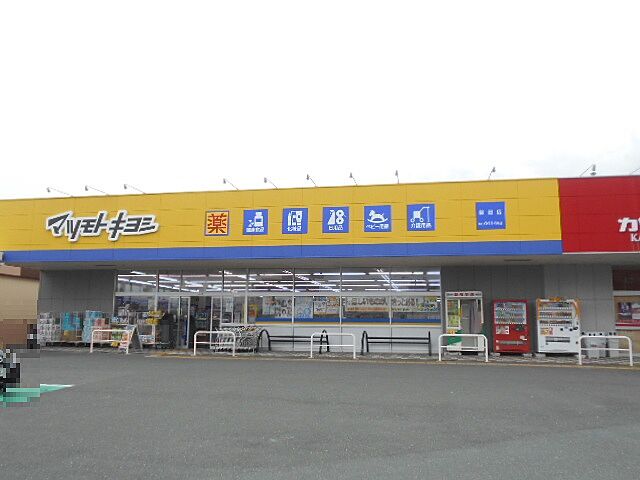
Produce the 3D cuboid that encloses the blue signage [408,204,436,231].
[{"bbox_3d":[3.256,-0.707,17.734,0.902,0.854,0.100,-1,-7,11],"label":"blue signage"}]

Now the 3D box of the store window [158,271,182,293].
[{"bbox_3d":[-6.114,1.692,22.610,1.006,0.936,0.080,-1,-7,11],"label":"store window"}]

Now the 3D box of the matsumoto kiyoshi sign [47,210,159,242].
[{"bbox_3d":[-7.897,-0.490,20.139,4.421,1.085,0.150,-1,-7,11],"label":"matsumoto kiyoshi sign"}]

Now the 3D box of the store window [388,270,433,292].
[{"bbox_3d":[3.493,1.527,20.781,1.719,0.916,0.080,-1,-7,11],"label":"store window"}]

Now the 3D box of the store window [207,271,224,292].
[{"bbox_3d":[-4.290,1.727,22.922,0.722,0.927,0.100,-1,-8,12],"label":"store window"}]

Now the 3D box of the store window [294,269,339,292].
[{"bbox_3d":[-0.127,1.587,21.597,1.886,0.952,0.100,-1,-7,11],"label":"store window"}]

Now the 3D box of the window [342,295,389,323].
[{"bbox_3d":[1.740,2.620,20.987,1.820,1.070,0.080,-1,-7,11],"label":"window"}]

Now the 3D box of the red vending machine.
[{"bbox_3d":[6.775,3.073,19.704,1.180,1.830,0.740,-1,-8,12],"label":"red vending machine"}]

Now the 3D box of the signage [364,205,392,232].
[{"bbox_3d":[1.919,-0.692,18.274,0.891,0.868,0.100,-1,-7,11],"label":"signage"}]

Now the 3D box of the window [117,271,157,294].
[{"bbox_3d":[-7.549,1.718,22.883,1.883,0.935,0.080,-1,-7,11],"label":"window"}]

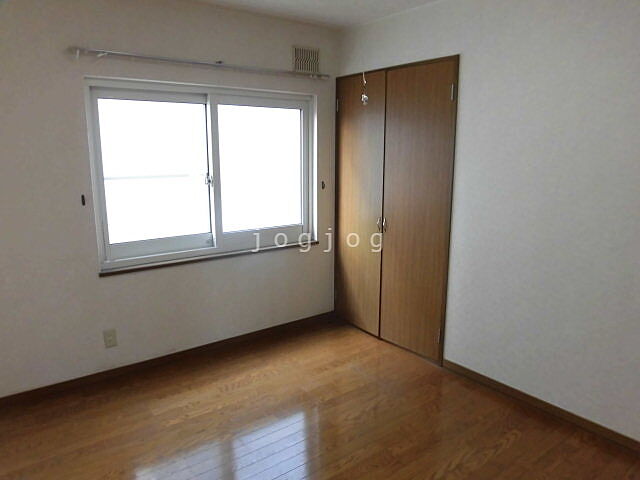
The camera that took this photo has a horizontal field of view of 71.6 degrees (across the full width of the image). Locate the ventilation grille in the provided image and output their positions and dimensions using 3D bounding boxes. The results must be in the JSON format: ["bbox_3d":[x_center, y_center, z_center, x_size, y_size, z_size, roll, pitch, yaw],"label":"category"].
[{"bbox_3d":[-0.101,-1.359,3.393,0.233,0.188,0.030,-8,14,-35],"label":"ventilation grille"}]

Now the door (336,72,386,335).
[{"bbox_3d":[0.320,-0.258,3.635,0.040,2.035,0.550,-8,14,-36],"label":"door"}]

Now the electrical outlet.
[{"bbox_3d":[-1.368,0.646,2.897,0.072,0.120,0.010,-8,14,-35],"label":"electrical outlet"}]

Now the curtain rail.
[{"bbox_3d":[-0.670,-1.166,2.983,1.782,0.037,0.085,-8,14,-35],"label":"curtain rail"}]

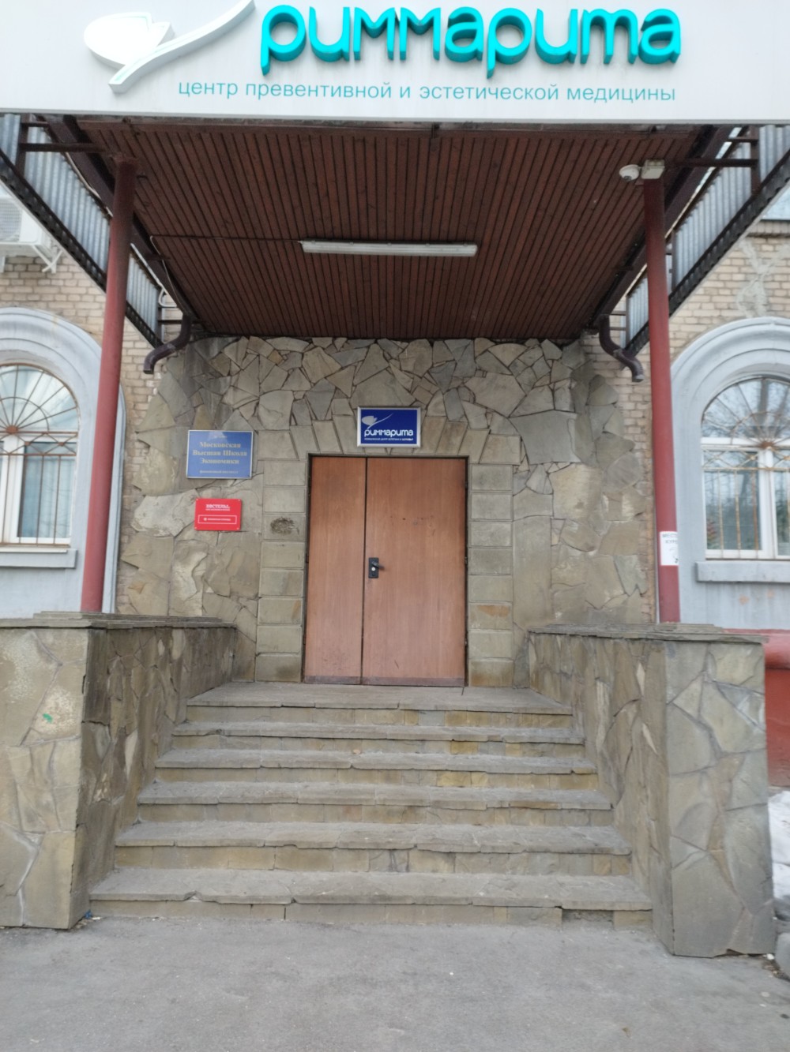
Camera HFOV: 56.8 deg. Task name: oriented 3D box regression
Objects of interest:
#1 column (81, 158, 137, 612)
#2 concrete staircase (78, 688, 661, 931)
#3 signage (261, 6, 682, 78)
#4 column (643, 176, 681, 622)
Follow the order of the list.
[{"bbox_3d":[-1.601,-0.846,4.099,0.102,2.645,0.102,1,-8,0],"label":"column"},{"bbox_3d":[-0.113,1.642,4.959,2.648,0.876,2.972,1,-8,0],"label":"concrete staircase"},{"bbox_3d":[0.381,-2.407,3.644,2.068,0.347,0.075,1,-8,0],"label":"signage"},{"bbox_3d":[1.502,-0.792,4.111,0.102,2.645,0.102,1,-8,0],"label":"column"}]

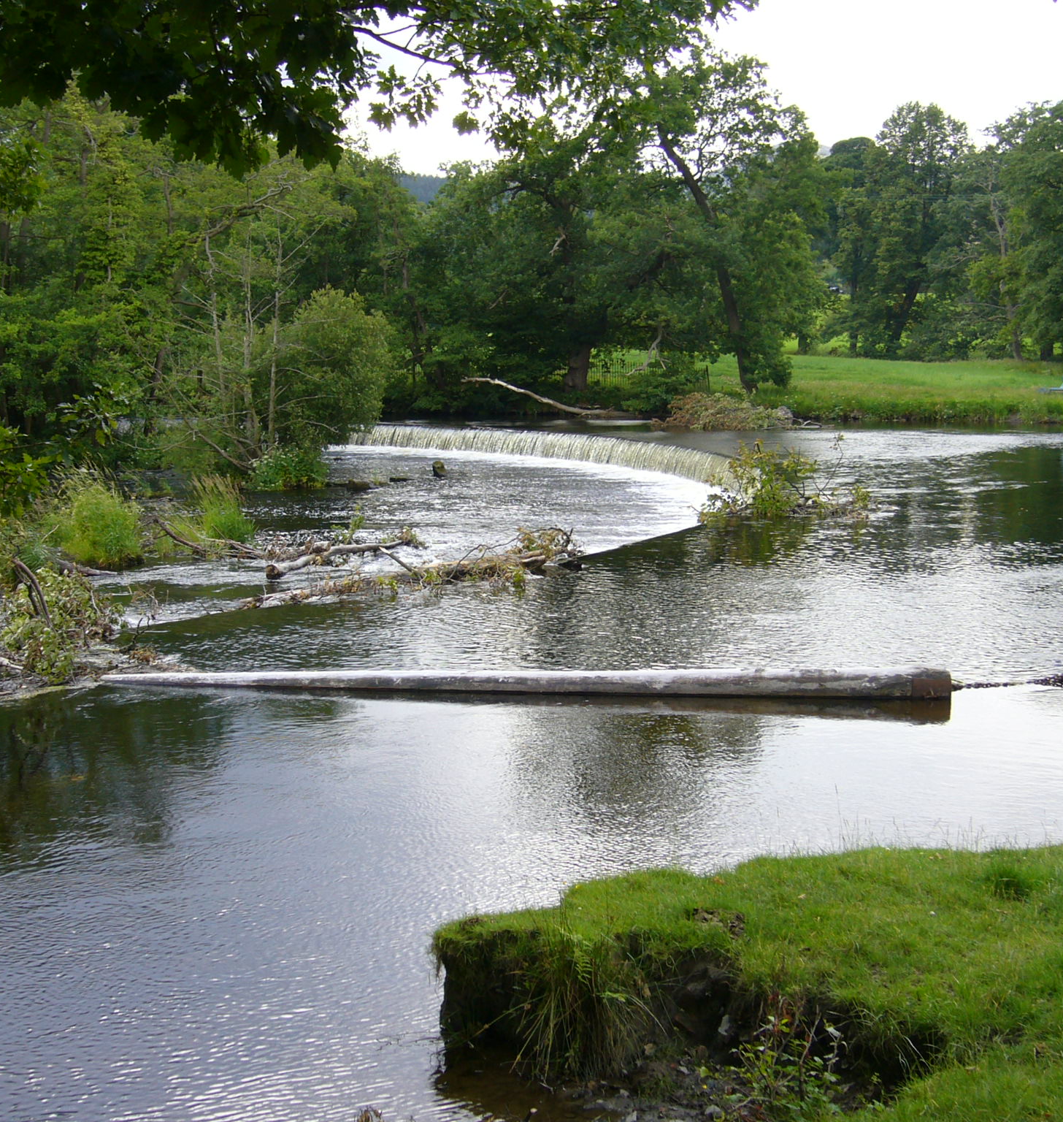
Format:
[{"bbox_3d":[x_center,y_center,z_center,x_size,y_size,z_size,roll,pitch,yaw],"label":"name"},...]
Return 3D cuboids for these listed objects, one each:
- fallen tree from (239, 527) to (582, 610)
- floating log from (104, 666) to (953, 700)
[{"bbox_3d":[-1.700,-0.015,29.928,1.400,0.800,6.900,4,7,40],"label":"fallen tree"},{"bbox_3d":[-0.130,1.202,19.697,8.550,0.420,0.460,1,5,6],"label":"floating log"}]

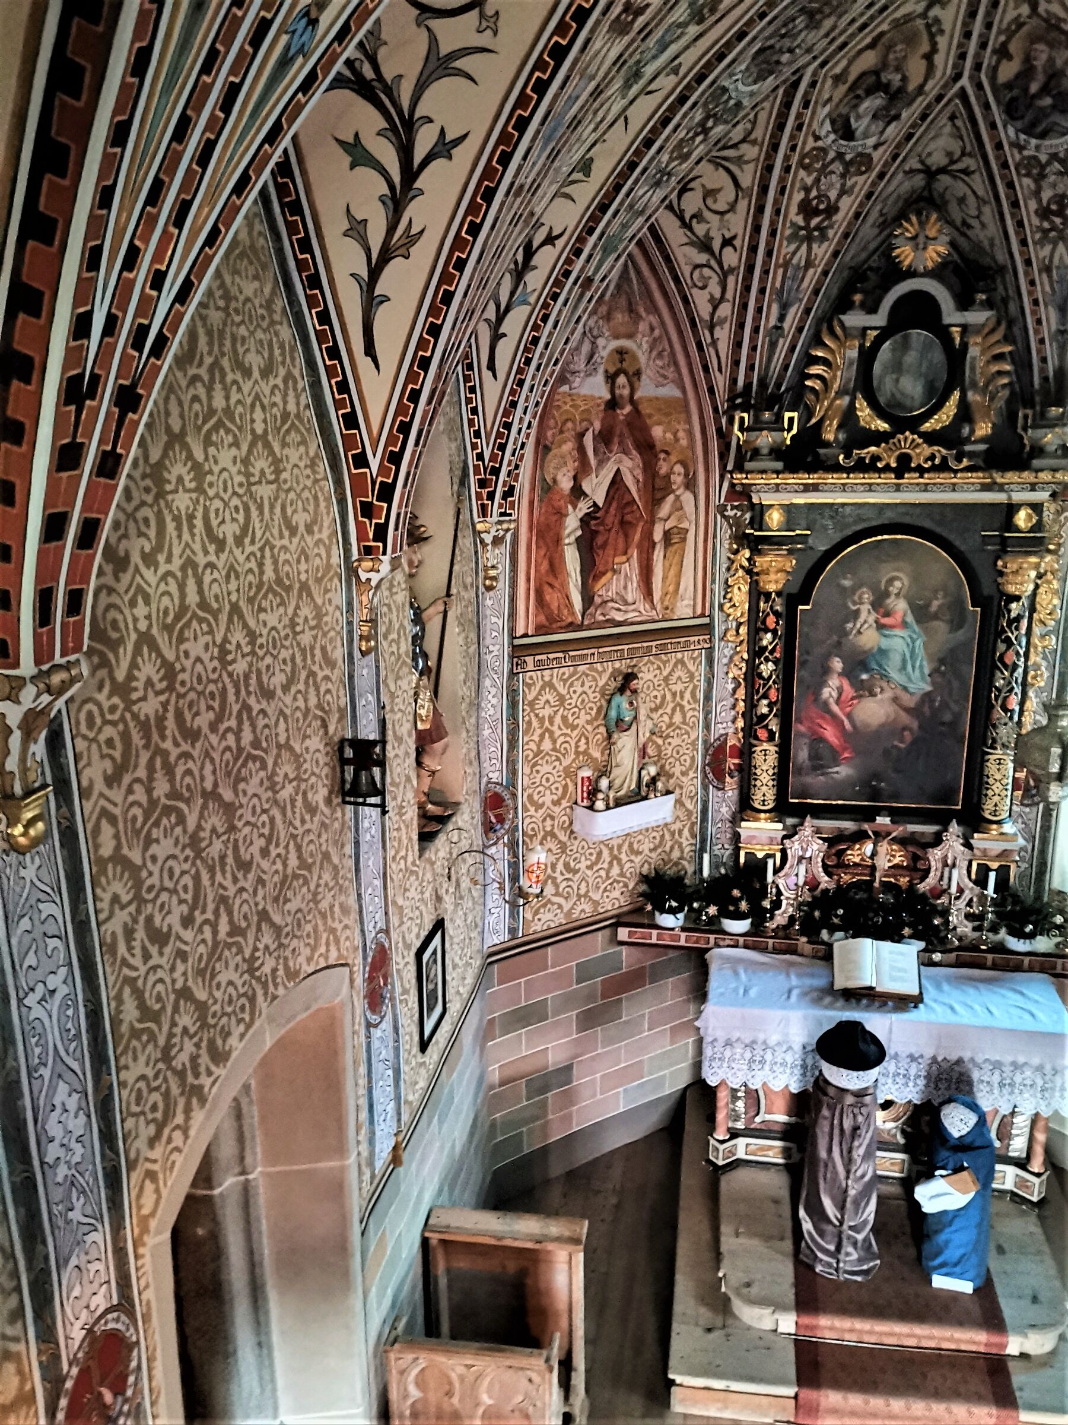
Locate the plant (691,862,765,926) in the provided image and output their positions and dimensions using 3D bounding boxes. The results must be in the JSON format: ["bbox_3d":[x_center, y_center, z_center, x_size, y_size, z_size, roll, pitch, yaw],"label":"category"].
[{"bbox_3d":[1.068,0.992,6.086,0.360,0.300,0.280,2,17,9],"label":"plant"}]

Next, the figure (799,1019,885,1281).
[{"bbox_3d":[1.452,1.999,5.165,0.360,1.305,0.330,3,18,12],"label":"figure"}]

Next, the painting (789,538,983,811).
[{"bbox_3d":[1.831,-0.193,5.834,0.895,1.454,0.050,2,17,9],"label":"painting"}]

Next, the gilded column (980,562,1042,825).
[{"bbox_3d":[2.412,-0.071,5.652,0.200,1.435,0.200,2,17,9],"label":"gilded column"}]

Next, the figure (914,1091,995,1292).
[{"bbox_3d":[1.969,2.163,5.146,0.300,0.985,0.330,6,19,23],"label":"figure"}]

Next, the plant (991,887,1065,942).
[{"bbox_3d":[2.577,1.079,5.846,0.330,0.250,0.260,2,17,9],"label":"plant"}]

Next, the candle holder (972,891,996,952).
[{"bbox_3d":[2.354,1.098,5.817,0.085,0.270,0.085,2,17,9],"label":"candle holder"}]

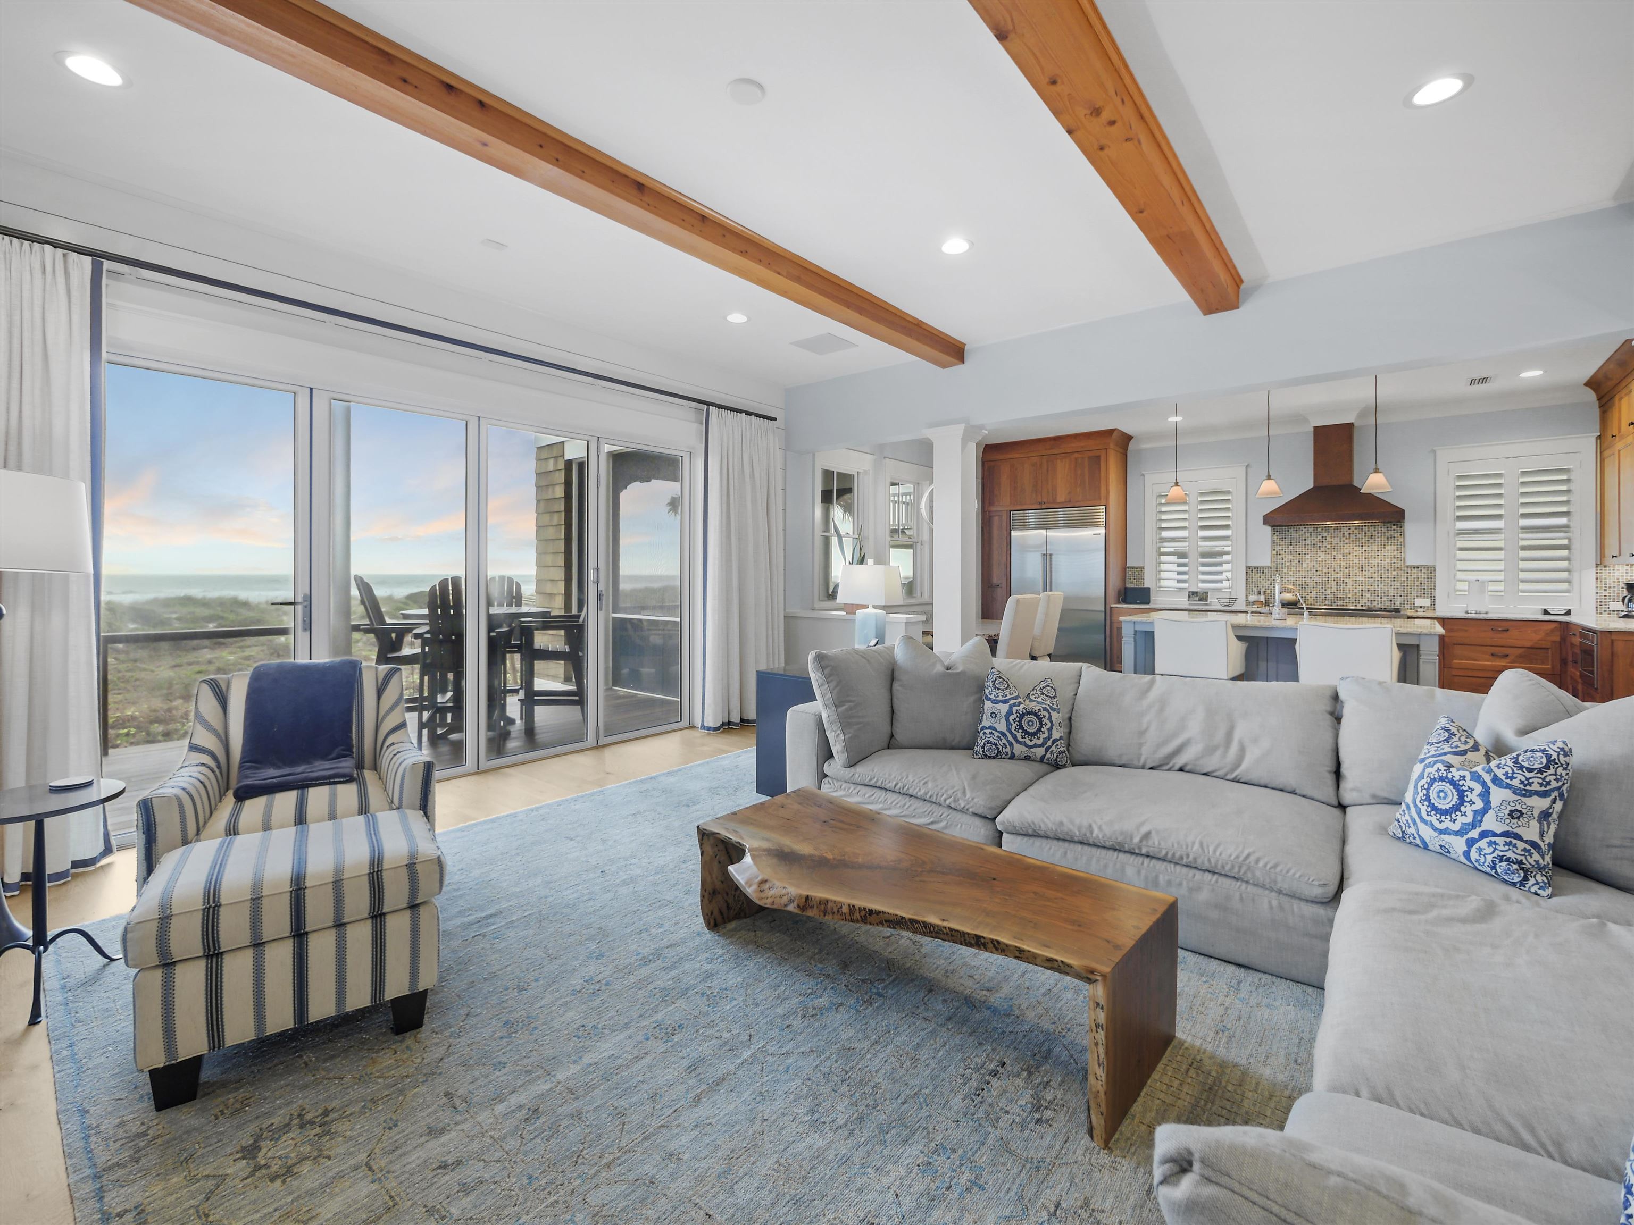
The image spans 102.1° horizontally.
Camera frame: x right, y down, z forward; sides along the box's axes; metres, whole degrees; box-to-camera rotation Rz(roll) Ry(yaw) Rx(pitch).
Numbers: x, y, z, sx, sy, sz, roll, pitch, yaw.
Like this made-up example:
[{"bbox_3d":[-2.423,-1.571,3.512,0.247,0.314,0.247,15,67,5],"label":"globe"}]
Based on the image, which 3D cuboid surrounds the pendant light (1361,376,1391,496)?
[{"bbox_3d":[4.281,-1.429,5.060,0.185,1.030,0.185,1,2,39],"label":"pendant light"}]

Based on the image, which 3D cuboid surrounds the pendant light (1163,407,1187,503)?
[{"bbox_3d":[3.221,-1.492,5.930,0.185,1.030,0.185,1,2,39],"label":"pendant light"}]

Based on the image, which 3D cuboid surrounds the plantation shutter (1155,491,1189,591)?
[{"bbox_3d":[4.426,-0.887,8.242,0.394,1.250,0.060,1,2,39],"label":"plantation shutter"}]

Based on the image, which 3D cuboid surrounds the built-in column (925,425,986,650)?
[{"bbox_3d":[1.169,-0.276,5.583,0.370,2.489,0.370,1,2,40],"label":"built-in column"}]

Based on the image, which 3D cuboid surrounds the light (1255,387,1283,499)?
[{"bbox_3d":[4.183,-1.548,6.105,0.245,0.989,0.245,1,2,38],"label":"light"}]

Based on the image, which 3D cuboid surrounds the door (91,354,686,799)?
[{"bbox_3d":[-2.240,-0.115,4.346,0.120,2.310,3.483,1,2,41],"label":"door"}]

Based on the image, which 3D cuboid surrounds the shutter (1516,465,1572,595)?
[{"bbox_3d":[6.941,-0.770,6.305,0.377,1.212,0.060,1,2,39],"label":"shutter"}]

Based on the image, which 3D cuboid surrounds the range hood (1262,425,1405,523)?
[{"bbox_3d":[5.652,-1.511,7.247,1.215,1.082,0.606,1,2,38],"label":"range hood"}]

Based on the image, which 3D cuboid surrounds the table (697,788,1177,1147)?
[{"bbox_3d":[0.286,0.975,2.107,1.423,0.388,0.574,1,2,41],"label":"table"}]

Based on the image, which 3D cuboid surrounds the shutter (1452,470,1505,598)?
[{"bbox_3d":[6.588,-0.778,6.577,0.396,1.239,0.060,1,2,39],"label":"shutter"}]

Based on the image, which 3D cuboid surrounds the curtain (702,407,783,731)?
[{"bbox_3d":[-0.649,-0.398,6.086,0.175,2.802,0.979,1,2,40],"label":"curtain"}]

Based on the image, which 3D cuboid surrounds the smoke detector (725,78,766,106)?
[{"bbox_3d":[-0.268,-1.968,2.500,0.145,0.035,0.145,0,3,0],"label":"smoke detector"}]

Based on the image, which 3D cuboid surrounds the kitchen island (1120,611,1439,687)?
[{"bbox_3d":[4.178,0.536,6.024,2.209,0.941,1.491,1,2,38],"label":"kitchen island"}]

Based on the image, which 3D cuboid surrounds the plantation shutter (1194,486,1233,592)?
[{"bbox_3d":[4.878,-0.906,8.107,0.432,1.257,0.060,1,2,38],"label":"plantation shutter"}]

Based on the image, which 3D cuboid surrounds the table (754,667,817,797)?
[{"bbox_3d":[0.093,0.735,4.198,0.582,0.757,0.736,1,2,39],"label":"table"}]

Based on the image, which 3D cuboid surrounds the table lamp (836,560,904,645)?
[{"bbox_3d":[0.343,0.006,4.316,0.387,0.690,0.209,1,2,39],"label":"table lamp"}]

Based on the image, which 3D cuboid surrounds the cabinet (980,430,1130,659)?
[{"bbox_3d":[3.181,-0.726,8.897,1.757,3.131,0.875,1,2,38],"label":"cabinet"}]

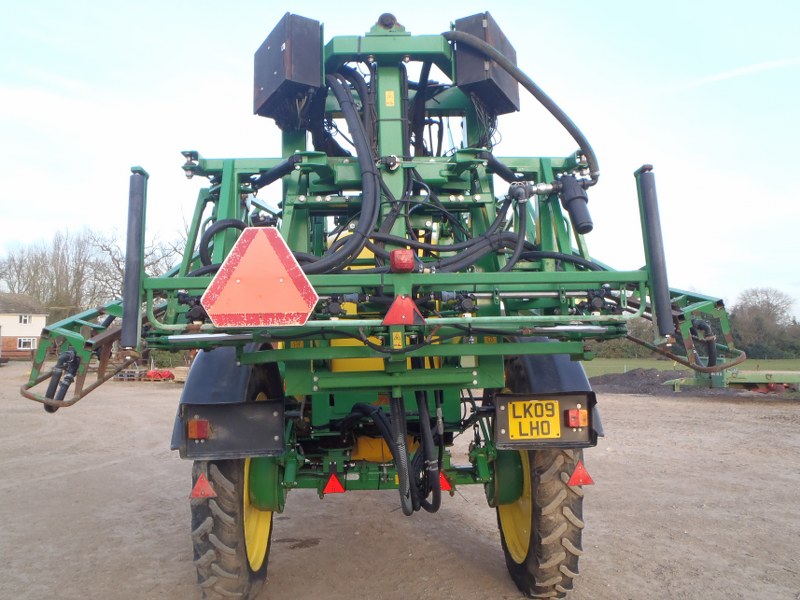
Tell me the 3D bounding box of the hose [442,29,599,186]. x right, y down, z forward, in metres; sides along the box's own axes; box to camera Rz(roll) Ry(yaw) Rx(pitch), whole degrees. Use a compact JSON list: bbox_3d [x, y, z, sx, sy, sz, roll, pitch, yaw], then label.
[{"bbox_3d":[0.484,-0.773,2.600,0.590,0.590,0.200,-1,-4,-3],"label":"hose"}]

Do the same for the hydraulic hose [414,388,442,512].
[{"bbox_3d":[0.131,0.693,2.980,0.115,0.535,0.200,-1,-4,-3],"label":"hydraulic hose"}]

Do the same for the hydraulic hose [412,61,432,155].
[{"bbox_3d":[0.099,-0.839,2.850,0.085,0.410,0.100,-1,-4,-3],"label":"hydraulic hose"}]

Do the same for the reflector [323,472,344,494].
[{"bbox_3d":[-0.436,1.216,4.280,0.147,0.137,0.012,-1,-4,-3],"label":"reflector"}]

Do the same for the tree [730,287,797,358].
[{"bbox_3d":[39.322,2.434,70.000,6.800,7.600,6.500,-3,-4,27],"label":"tree"}]

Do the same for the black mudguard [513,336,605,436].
[{"bbox_3d":[0.785,0.520,4.060,0.580,0.600,1.050,-1,-4,-3],"label":"black mudguard"}]

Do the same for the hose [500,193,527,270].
[{"bbox_3d":[0.435,-0.257,2.460,0.100,0.300,0.090,-1,-4,-3],"label":"hose"}]

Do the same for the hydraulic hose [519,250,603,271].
[{"bbox_3d":[0.640,-0.158,2.580,0.335,0.080,0.130,-1,-4,-3],"label":"hydraulic hose"}]

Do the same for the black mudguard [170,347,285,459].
[{"bbox_3d":[-0.940,0.570,3.970,0.600,0.630,1.050,-1,-4,-3],"label":"black mudguard"}]

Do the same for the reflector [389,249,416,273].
[{"bbox_3d":[0.009,-0.140,2.320,0.085,0.080,0.055,0,-4,-6],"label":"reflector"}]

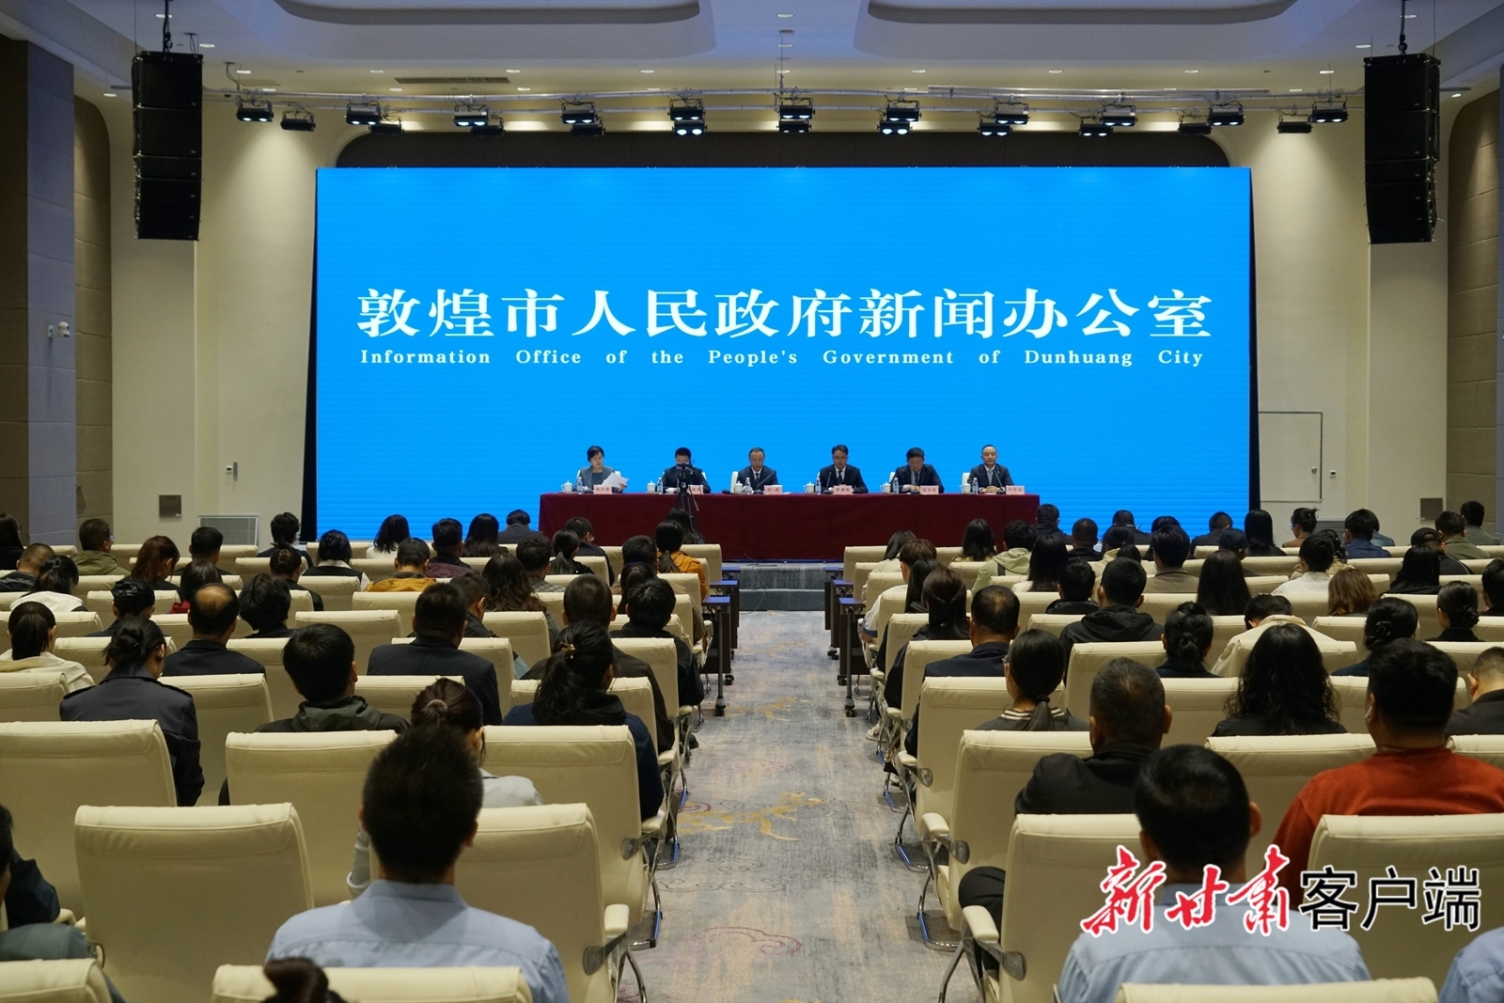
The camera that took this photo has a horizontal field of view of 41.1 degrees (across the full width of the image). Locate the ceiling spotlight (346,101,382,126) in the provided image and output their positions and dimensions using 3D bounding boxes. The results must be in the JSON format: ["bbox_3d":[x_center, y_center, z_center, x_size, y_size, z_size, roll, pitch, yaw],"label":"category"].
[{"bbox_3d":[-4.524,-4.524,23.400,0.420,0.290,0.240,0,1,1],"label":"ceiling spotlight"}]

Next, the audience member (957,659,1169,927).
[{"bbox_3d":[0.808,1.003,4.944,0.600,1.300,0.800,0,2,1],"label":"audience member"}]

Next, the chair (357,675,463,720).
[{"bbox_3d":[-1.263,1.090,7.424,0.660,0.967,0.660,0,2,1],"label":"chair"}]

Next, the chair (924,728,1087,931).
[{"bbox_3d":[0.870,1.124,6.053,0.650,0.930,0.640,0,1,1],"label":"chair"}]

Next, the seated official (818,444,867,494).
[{"bbox_3d":[1.025,0.009,22.503,0.540,1.281,0.750,0,2,1],"label":"seated official"}]

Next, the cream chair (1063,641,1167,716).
[{"bbox_3d":[1.521,1.053,8.596,0.660,0.967,0.660,0,2,-9],"label":"cream chair"}]

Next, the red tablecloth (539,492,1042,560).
[{"bbox_3d":[0.425,0.279,22.600,5.580,0.740,0.620,0,1,1],"label":"red tablecloth"}]

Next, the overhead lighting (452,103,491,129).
[{"bbox_3d":[-3.269,-4.503,23.400,0.420,0.290,0.240,0,1,1],"label":"overhead lighting"}]

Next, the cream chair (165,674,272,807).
[{"bbox_3d":[-2.058,1.087,7.541,0.650,0.930,0.640,0,1,-6],"label":"cream chair"}]

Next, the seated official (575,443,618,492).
[{"bbox_3d":[-1.743,0.014,22.535,0.500,1.267,0.750,0,2,1],"label":"seated official"}]

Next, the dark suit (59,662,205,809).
[{"bbox_3d":[-1.931,0.823,6.300,0.480,0.660,0.420,0,1,2],"label":"dark suit"}]

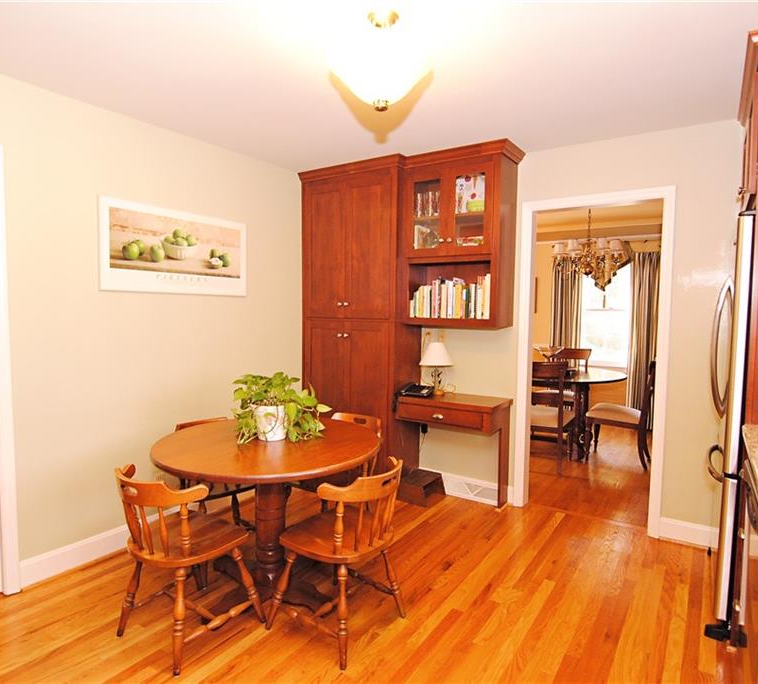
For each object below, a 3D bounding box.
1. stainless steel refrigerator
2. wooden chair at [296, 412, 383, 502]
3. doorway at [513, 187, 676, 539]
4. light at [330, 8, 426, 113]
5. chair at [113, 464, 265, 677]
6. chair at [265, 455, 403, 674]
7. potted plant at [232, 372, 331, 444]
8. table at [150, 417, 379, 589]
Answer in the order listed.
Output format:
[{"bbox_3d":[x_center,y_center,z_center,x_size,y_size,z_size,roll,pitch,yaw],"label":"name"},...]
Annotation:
[{"bbox_3d":[1.932,0.366,2.019,0.740,1.750,0.830,3,4,36],"label":"stainless steel refrigerator"},{"bbox_3d":[-0.259,0.818,2.562,0.520,0.750,0.500,3,4,36],"label":"wooden chair"},{"bbox_3d":[1.361,0.121,2.974,0.900,2.110,0.140,3,4,36],"label":"doorway"},{"bbox_3d":[0.002,-1.009,1.629,0.370,0.360,0.370,0,4,0],"label":"light"},{"bbox_3d":[-0.818,0.854,1.924,0.520,0.750,0.500,3,4,36],"label":"chair"},{"bbox_3d":[-0.145,0.856,1.972,0.500,0.750,0.520,3,4,36],"label":"chair"},{"bbox_3d":[-0.469,0.302,2.214,0.440,0.330,0.390,0,4,0],"label":"potted plant"},{"bbox_3d":[-0.533,0.839,2.245,1.050,0.745,1.050,3,4,36],"label":"table"}]

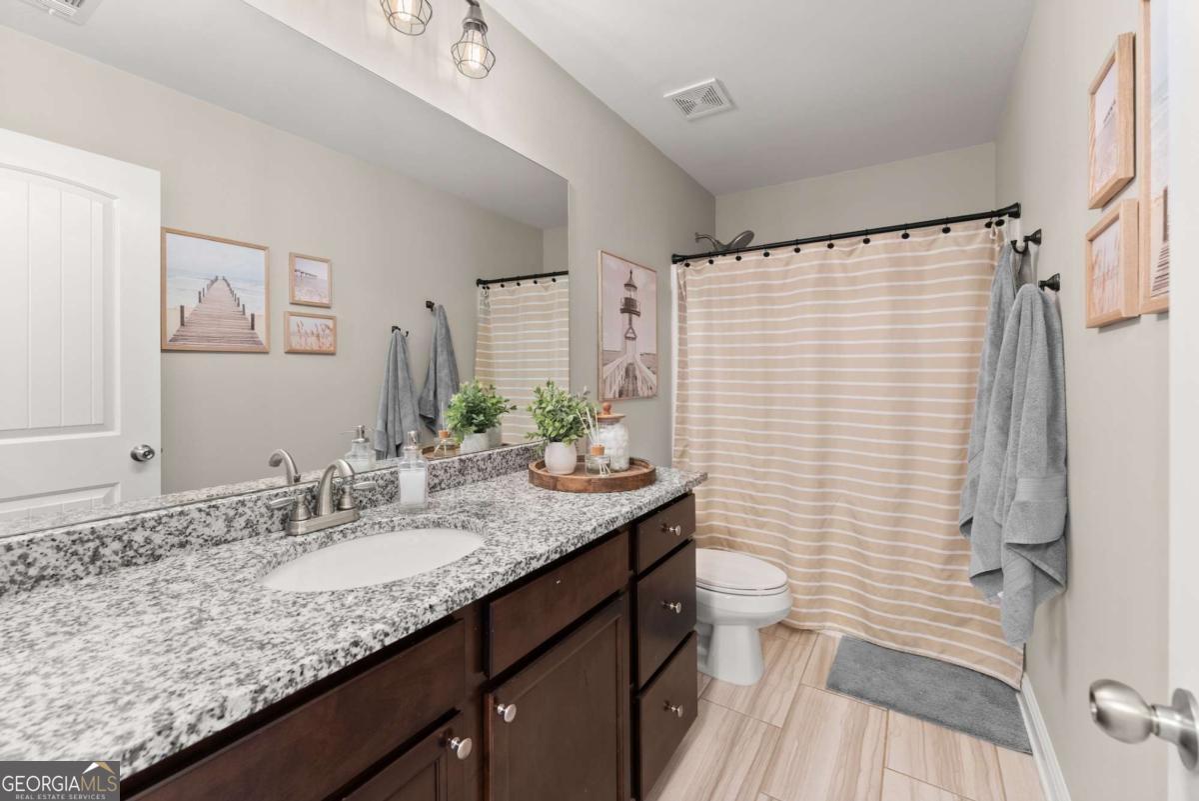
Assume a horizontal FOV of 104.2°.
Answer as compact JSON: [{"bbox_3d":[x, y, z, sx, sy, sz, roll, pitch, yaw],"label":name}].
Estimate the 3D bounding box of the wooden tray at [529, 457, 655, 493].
[{"bbox_3d":[-0.024,0.242,1.597,0.420,0.040,0.420,0,3,0],"label":"wooden tray"}]

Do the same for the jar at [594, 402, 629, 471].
[{"bbox_3d":[0.035,0.134,1.737,0.146,0.232,0.146,0,2,0],"label":"jar"}]

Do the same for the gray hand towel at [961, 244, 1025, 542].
[{"bbox_3d":[1.350,-0.030,1.572,0.180,0.940,0.280,2,4,34],"label":"gray hand towel"}]

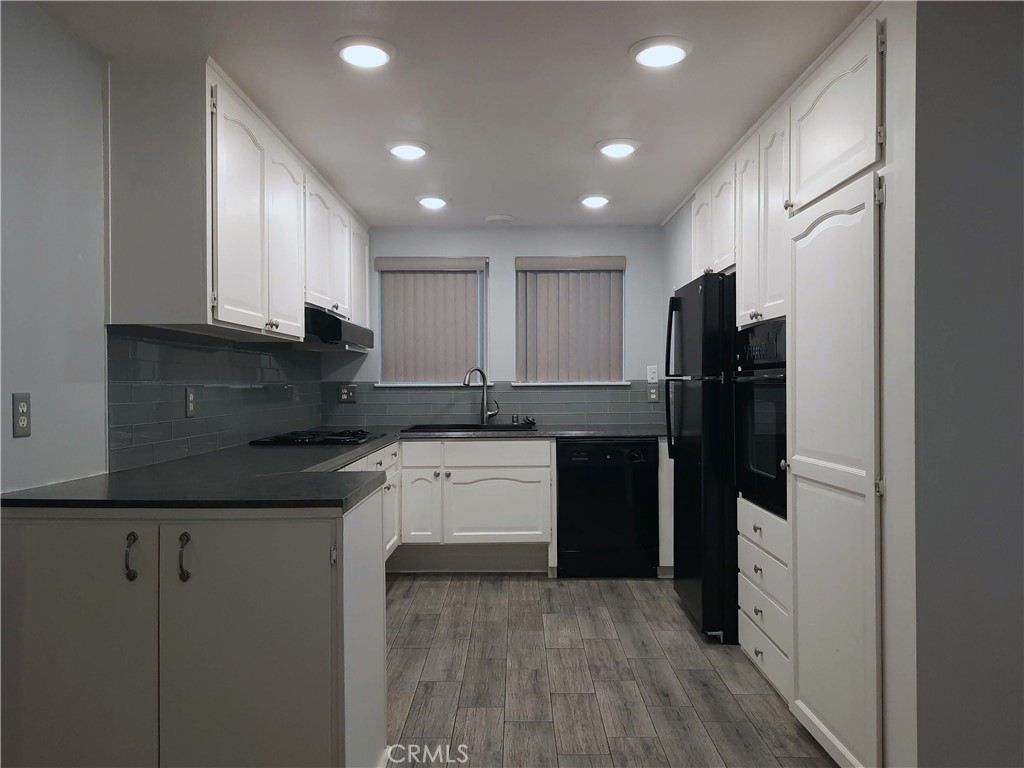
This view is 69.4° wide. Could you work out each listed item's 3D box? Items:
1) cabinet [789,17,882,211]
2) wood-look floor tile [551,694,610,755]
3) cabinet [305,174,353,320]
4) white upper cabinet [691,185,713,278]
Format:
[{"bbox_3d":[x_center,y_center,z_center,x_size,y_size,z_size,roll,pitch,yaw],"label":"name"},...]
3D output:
[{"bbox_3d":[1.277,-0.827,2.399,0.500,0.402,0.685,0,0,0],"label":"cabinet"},{"bbox_3d":[0.233,1.188,2.595,0.171,0.010,0.469,0,0,0],"label":"wood-look floor tile"},{"bbox_3d":[-1.157,-0.715,4.035,0.351,0.658,0.990,0,0,0],"label":"cabinet"},{"bbox_3d":[1.296,-0.808,3.983,0.550,0.445,0.434,0,1,0],"label":"white upper cabinet"}]

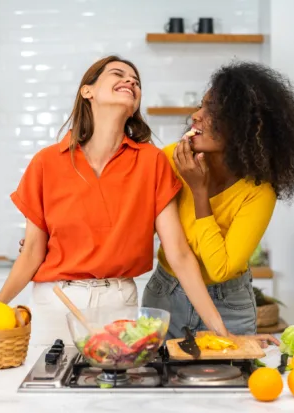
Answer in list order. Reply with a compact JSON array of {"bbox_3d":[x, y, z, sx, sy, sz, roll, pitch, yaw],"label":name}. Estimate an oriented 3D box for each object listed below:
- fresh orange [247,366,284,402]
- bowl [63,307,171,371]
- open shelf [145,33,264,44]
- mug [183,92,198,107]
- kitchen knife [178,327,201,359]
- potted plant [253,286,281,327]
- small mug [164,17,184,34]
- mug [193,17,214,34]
[{"bbox_3d":[0.268,0.401,2.130,0.078,0.078,0.078,0,3,1],"label":"fresh orange"},{"bbox_3d":[-0.070,0.330,2.330,0.255,0.123,0.255,0,3,1],"label":"bowl"},{"bbox_3d":[0.303,-0.879,4.980,0.600,0.038,0.210,0,3,1],"label":"open shelf"},{"bbox_3d":[0.229,-0.561,4.980,0.075,0.083,0.075,0,2,0],"label":"mug"},{"bbox_3d":[0.099,0.332,2.319,0.048,0.022,0.330,0,4,-2],"label":"kitchen knife"},{"bbox_3d":[0.465,0.425,4.150,0.270,0.200,0.270,0,3,0],"label":"potted plant"},{"bbox_3d":[0.144,-0.942,4.980,0.100,0.094,0.080,0,3,1],"label":"small mug"},{"bbox_3d":[0.298,-0.950,4.990,0.110,0.092,0.080,0,2,0],"label":"mug"}]

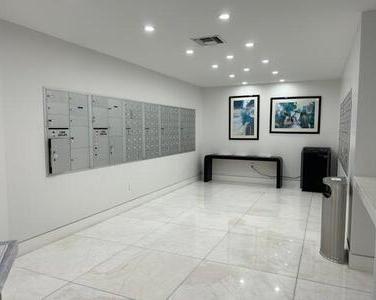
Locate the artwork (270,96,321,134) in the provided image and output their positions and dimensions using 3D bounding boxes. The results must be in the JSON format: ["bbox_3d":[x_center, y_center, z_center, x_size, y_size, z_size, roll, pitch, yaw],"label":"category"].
[{"bbox_3d":[2.469,-0.806,6.964,1.100,0.838,0.035,2,5,24],"label":"artwork"}]

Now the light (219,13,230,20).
[{"bbox_3d":[0.351,-1.279,2.888,0.120,0.030,0.120,0,4,0],"label":"light"}]

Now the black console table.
[{"bbox_3d":[1.332,0.483,7.373,1.870,0.695,0.360,2,5,24],"label":"black console table"}]

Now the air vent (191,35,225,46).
[{"bbox_3d":[0.248,-1.338,3.720,0.350,0.025,0.350,2,5,24],"label":"air vent"}]

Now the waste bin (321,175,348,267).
[{"bbox_3d":[1.589,0.739,3.287,0.245,0.810,0.460,2,5,24],"label":"waste bin"}]

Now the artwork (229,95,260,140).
[{"bbox_3d":[1.384,-0.797,7.456,0.765,1.095,0.035,2,5,24],"label":"artwork"}]

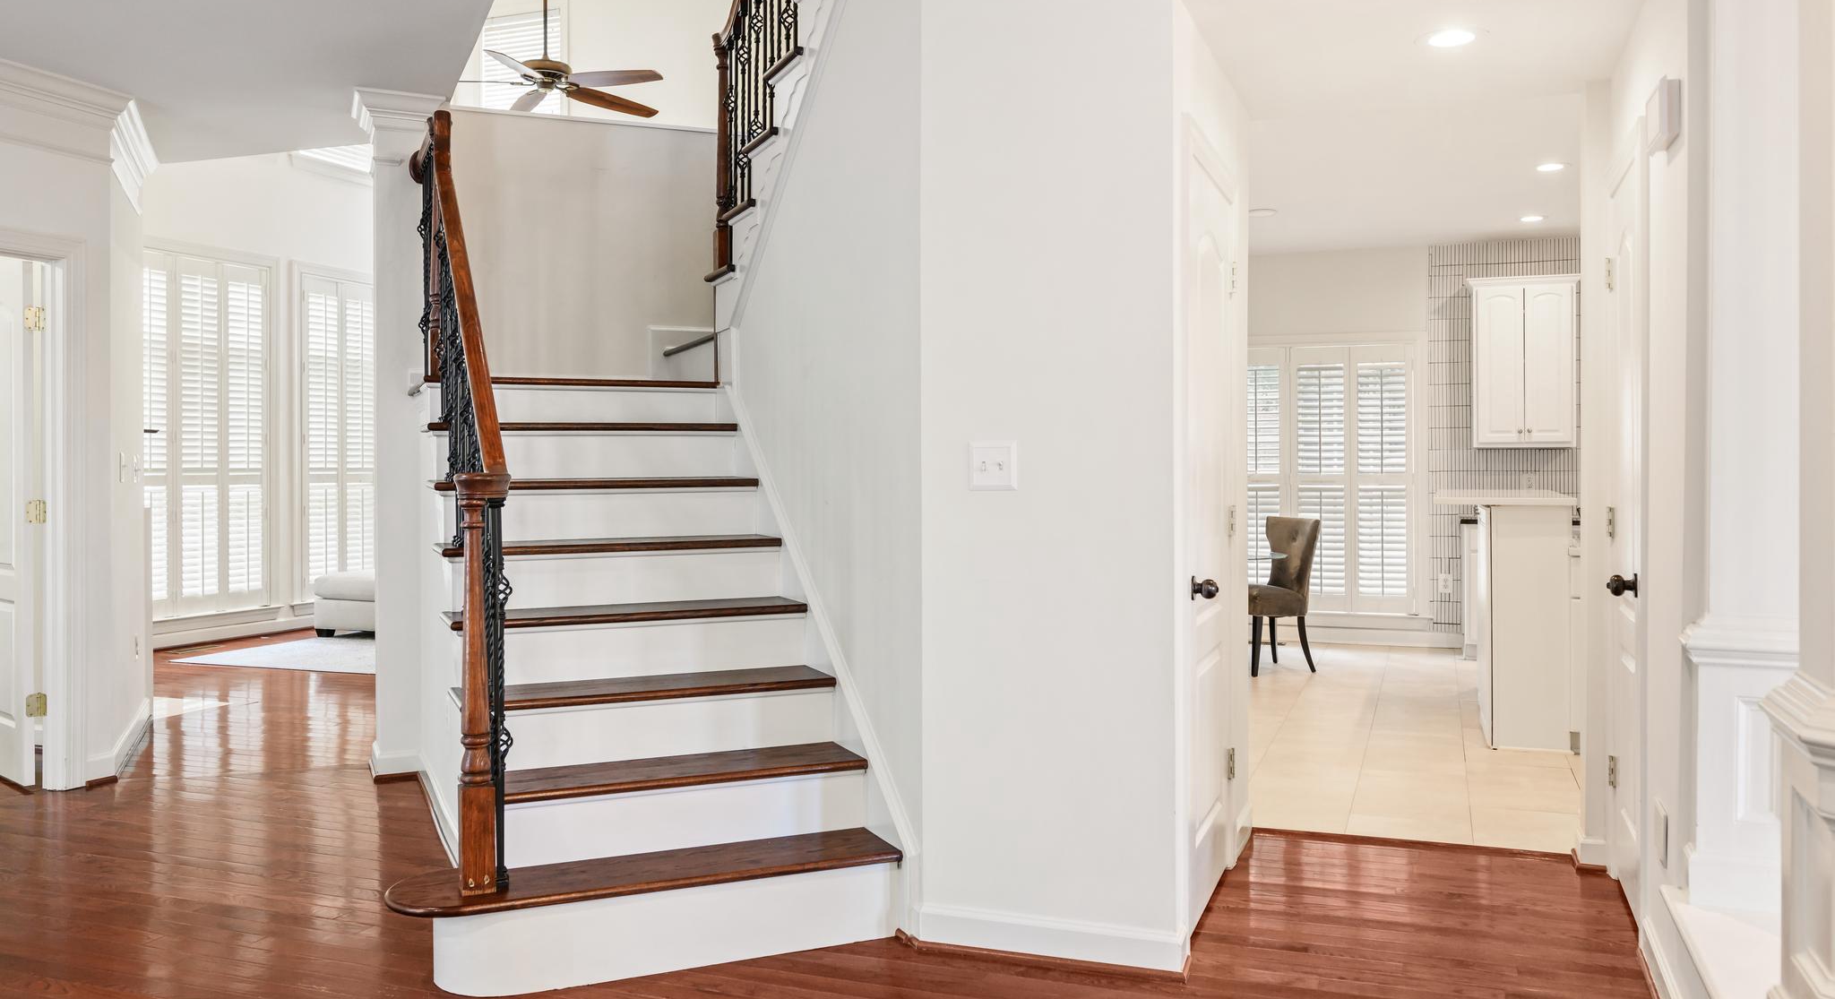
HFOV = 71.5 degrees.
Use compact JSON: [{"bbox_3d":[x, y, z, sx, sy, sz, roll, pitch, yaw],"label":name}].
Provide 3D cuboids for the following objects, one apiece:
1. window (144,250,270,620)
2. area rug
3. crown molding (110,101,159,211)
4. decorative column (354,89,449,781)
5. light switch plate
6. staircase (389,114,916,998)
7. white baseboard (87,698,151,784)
[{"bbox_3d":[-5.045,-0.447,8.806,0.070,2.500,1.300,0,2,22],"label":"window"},{"bbox_3d":[-3.066,0.989,8.794,2.600,0.015,2.500,0,2,21],"label":"area rug"},{"bbox_3d":[-3.350,-1.444,5.490,0.120,0.250,1.140,-1,2,-24],"label":"crown molding"},{"bbox_3d":[-2.050,-0.241,5.065,0.340,2.650,0.420,-1,2,-23],"label":"decorative column"},{"bbox_3d":[0.184,-0.081,3.095,0.120,0.120,0.009,0,2,19],"label":"light switch plate"},{"bbox_3d":[-1.023,-0.146,4.027,1.250,2.500,2.200,-1,2,-23],"label":"staircase"},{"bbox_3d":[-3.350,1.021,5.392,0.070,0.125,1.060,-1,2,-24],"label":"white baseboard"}]

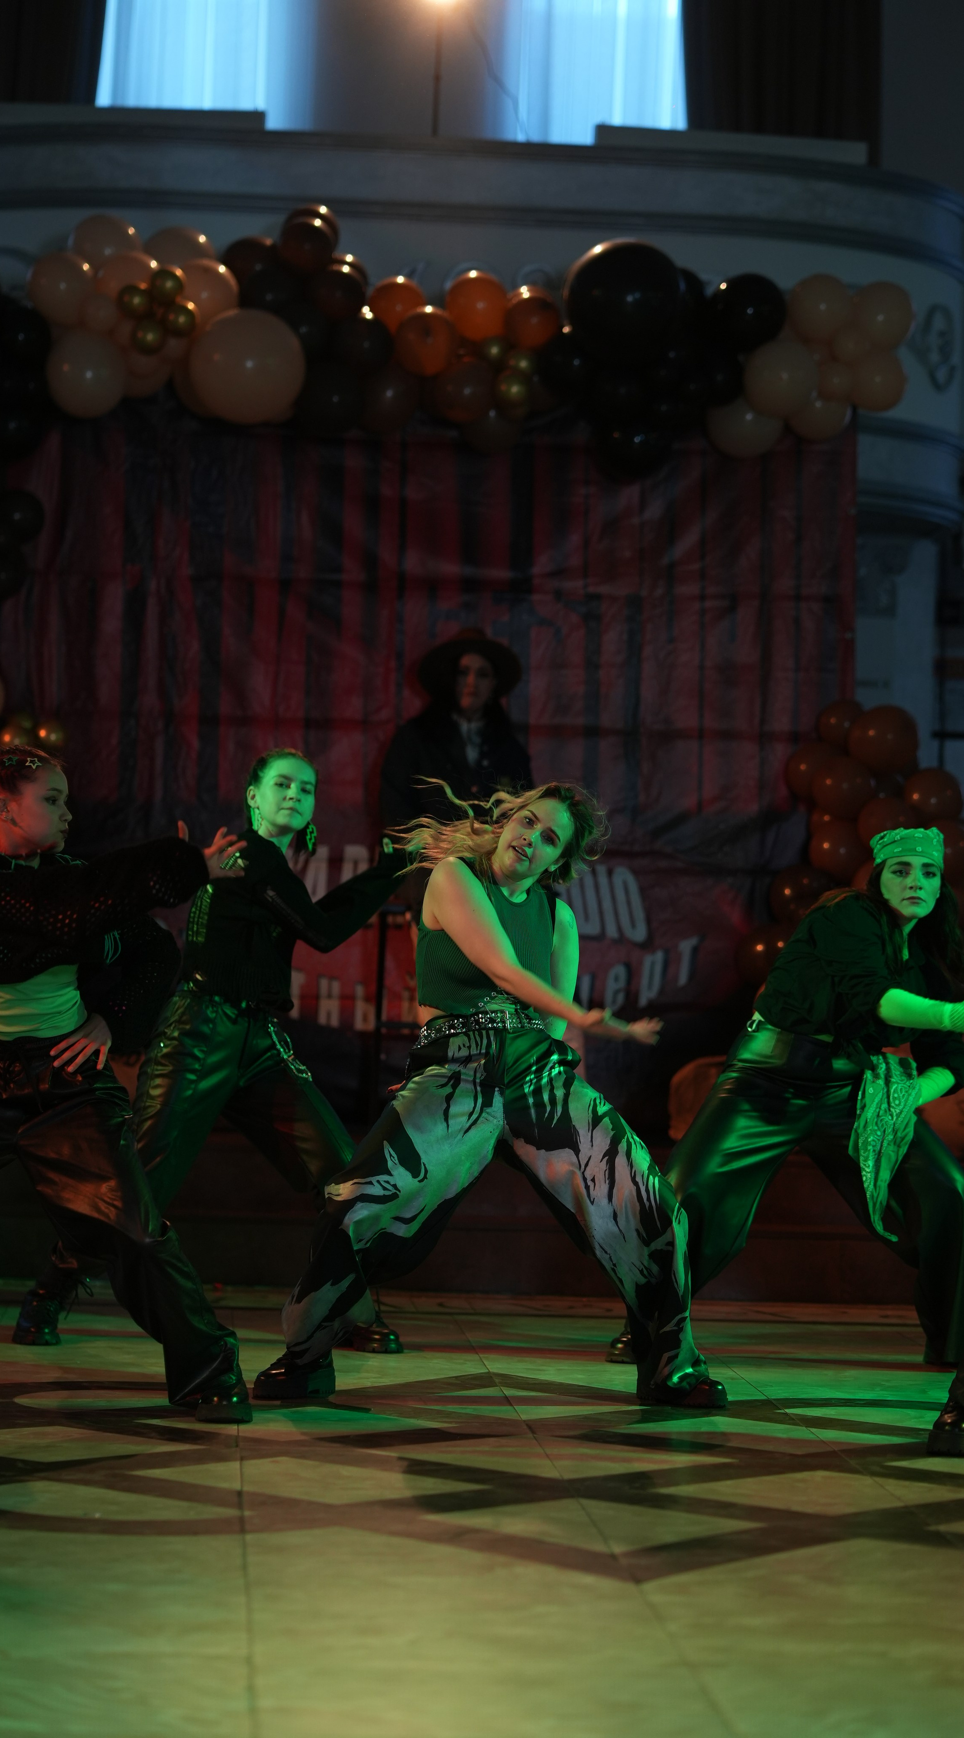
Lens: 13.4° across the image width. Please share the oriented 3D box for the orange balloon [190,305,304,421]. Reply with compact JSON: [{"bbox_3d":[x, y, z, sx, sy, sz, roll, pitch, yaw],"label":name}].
[{"bbox_3d":[-0.774,-1.648,13.439,0.383,0.382,0.383,2,-1,-4],"label":"orange balloon"}]

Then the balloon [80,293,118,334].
[{"bbox_3d":[-1.257,-1.824,13.461,0.138,0.138,0.138,2,-1,-4],"label":"balloon"}]

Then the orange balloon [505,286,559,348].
[{"bbox_3d":[0.168,-1.812,13.500,0.183,0.210,0.183,2,-1,0],"label":"orange balloon"}]

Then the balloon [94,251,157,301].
[{"bbox_3d":[-1.205,-1.994,14.000,0.227,0.227,0.227,1,-1,0],"label":"balloon"}]

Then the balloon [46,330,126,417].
[{"bbox_3d":[-1.286,-1.611,13.350,0.265,0.292,0.265,2,-1,0],"label":"balloon"}]

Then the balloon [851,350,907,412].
[{"bbox_3d":[1.272,-1.562,13.150,0.183,0.192,0.183,2,-1,-3],"label":"balloon"}]

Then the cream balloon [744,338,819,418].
[{"bbox_3d":[0.953,-1.561,13.050,0.233,0.252,0.233,2,-1,-3],"label":"cream balloon"}]

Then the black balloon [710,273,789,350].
[{"bbox_3d":[0.879,-1.848,13.622,0.262,0.257,0.262,2,-1,-4],"label":"black balloon"}]

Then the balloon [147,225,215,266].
[{"bbox_3d":[-0.995,-2.015,13.600,0.239,0.248,0.239,2,-1,0],"label":"balloon"}]

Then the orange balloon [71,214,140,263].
[{"bbox_3d":[-1.247,-2.047,13.550,0.233,0.242,0.233,2,-1,0],"label":"orange balloon"}]

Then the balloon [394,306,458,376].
[{"bbox_3d":[-0.179,-1.676,13.000,0.198,0.219,0.198,2,-1,-3],"label":"balloon"}]

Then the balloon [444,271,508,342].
[{"bbox_3d":[-0.020,-1.797,13.100,0.200,0.221,0.200,2,-1,-3],"label":"balloon"}]

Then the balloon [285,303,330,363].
[{"bbox_3d":[-0.571,-1.721,13.150,0.179,0.188,0.179,2,-1,-3],"label":"balloon"}]

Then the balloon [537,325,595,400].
[{"bbox_3d":[0.286,-1.665,13.500,0.214,0.237,0.214,2,-1,0],"label":"balloon"}]

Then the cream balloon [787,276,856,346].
[{"bbox_3d":[1.156,-1.909,14.000,0.227,0.241,0.234,1,-1,0],"label":"cream balloon"}]

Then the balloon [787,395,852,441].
[{"bbox_3d":[1.128,-1.536,13.712,0.213,0.213,0.213,2,-1,-4],"label":"balloon"}]

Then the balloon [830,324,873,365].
[{"bbox_3d":[1.263,-1.791,14.000,0.144,0.139,0.141,1,-1,0],"label":"balloon"}]

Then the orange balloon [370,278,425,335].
[{"bbox_3d":[-0.287,-1.916,14.000,0.202,0.204,0.203,1,-1,0],"label":"orange balloon"}]

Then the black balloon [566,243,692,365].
[{"bbox_3d":[0.475,-1.873,13.526,0.407,0.403,0.407,2,-1,-4],"label":"black balloon"}]

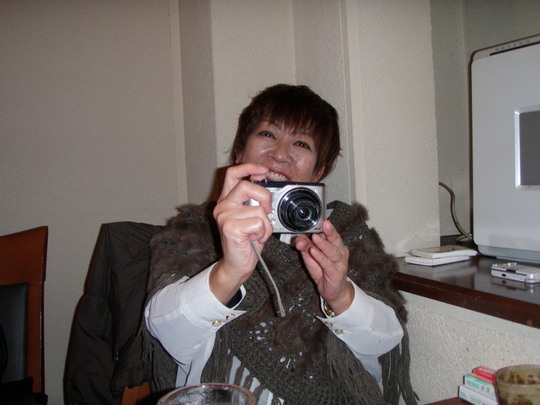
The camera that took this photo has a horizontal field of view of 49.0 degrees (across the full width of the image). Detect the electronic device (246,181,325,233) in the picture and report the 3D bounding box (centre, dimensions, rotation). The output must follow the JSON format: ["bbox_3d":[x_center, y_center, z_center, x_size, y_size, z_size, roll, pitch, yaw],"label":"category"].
[{"bbox_3d":[0.019,0.009,0.733,0.102,0.060,0.050,1,10,-10],"label":"electronic device"}]

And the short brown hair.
[{"bbox_3d":[0.030,-0.129,1.085,0.190,0.188,0.210,15,1,-3],"label":"short brown hair"}]

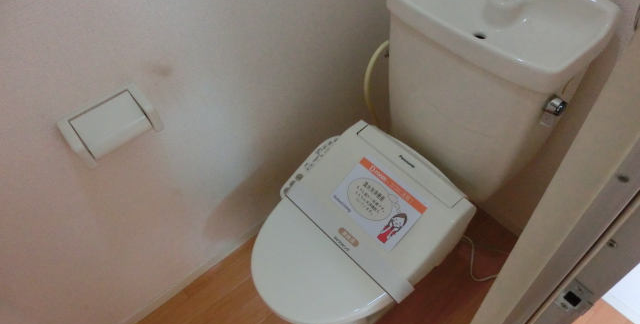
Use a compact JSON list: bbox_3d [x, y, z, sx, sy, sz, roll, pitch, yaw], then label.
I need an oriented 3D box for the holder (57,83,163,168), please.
[{"bbox_3d":[-0.409,-0.071,0.878,0.163,0.086,0.073,-35,57,-20],"label":"holder"}]

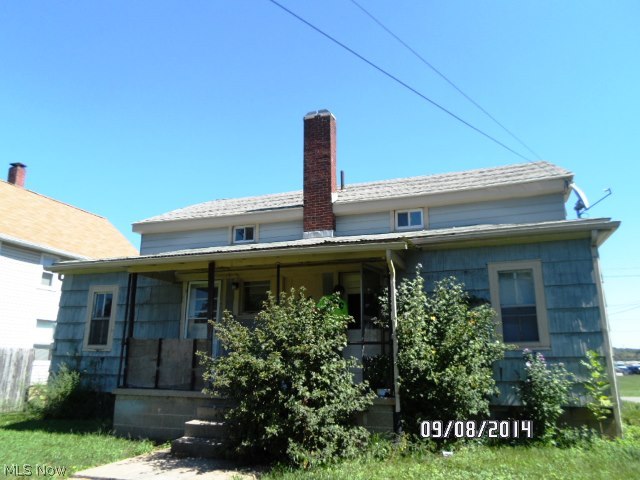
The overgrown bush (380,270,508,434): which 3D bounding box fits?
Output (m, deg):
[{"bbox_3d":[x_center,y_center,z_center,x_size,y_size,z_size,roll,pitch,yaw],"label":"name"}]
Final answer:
[{"bbox_3d":[1.810,1.643,6.887,1.820,2.380,1.450,-5,-13,19],"label":"overgrown bush"}]

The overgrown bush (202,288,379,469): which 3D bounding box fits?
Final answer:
[{"bbox_3d":[-0.430,1.731,6.009,2.320,2.250,1.850,-5,-13,19],"label":"overgrown bush"}]

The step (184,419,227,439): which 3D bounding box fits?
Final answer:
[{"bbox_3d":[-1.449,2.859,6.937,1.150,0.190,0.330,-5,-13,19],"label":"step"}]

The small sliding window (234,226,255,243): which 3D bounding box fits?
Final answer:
[{"bbox_3d":[-1.971,-0.146,12.027,0.600,0.420,0.100,-5,-13,19],"label":"small sliding window"}]

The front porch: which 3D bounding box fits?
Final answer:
[{"bbox_3d":[-0.976,1.828,7.779,5.050,2.880,1.600,-5,-13,19],"label":"front porch"}]

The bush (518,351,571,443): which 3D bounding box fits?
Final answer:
[{"bbox_3d":[3.176,2.183,6.516,0.660,1.220,0.650,-5,-13,19],"label":"bush"}]

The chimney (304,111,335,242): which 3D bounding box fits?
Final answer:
[{"bbox_3d":[0.025,-1.568,11.661,0.720,3.240,0.480,-5,-13,19],"label":"chimney"}]

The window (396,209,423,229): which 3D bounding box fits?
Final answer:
[{"bbox_3d":[2.069,-0.501,10.658,0.600,0.430,0.100,-5,-13,19],"label":"window"}]

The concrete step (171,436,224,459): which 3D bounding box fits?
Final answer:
[{"bbox_3d":[-1.519,2.976,6.578,1.200,0.200,0.400,-5,-13,19],"label":"concrete step"}]

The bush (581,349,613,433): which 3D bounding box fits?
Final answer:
[{"bbox_3d":[3.879,2.121,6.495,0.410,1.170,0.420,-5,-13,19],"label":"bush"}]

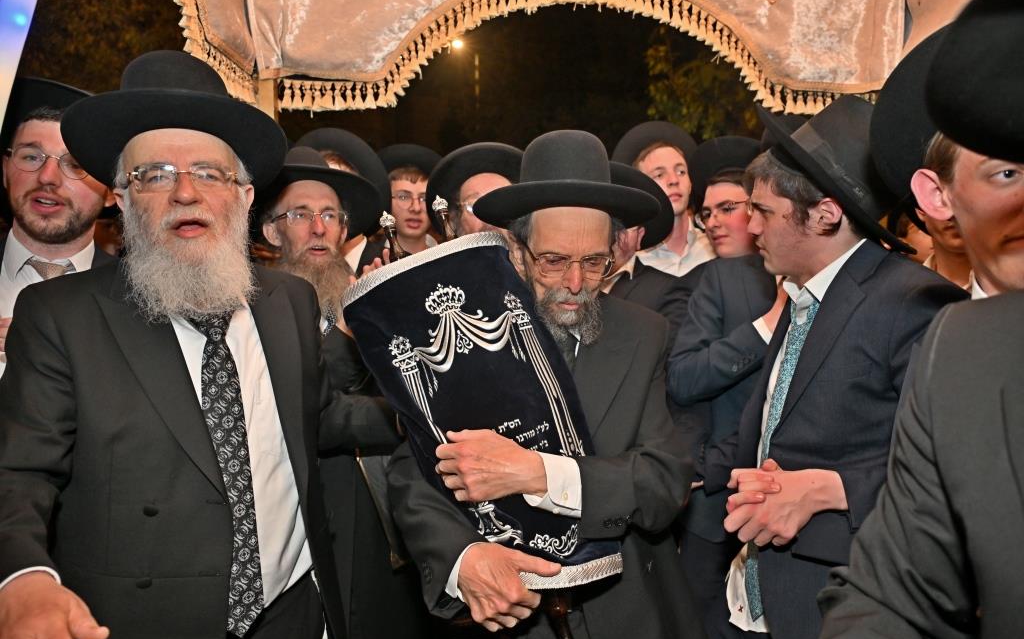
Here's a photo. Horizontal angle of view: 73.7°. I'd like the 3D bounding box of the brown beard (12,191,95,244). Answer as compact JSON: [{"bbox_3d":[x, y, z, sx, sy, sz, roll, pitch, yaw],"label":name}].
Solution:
[{"bbox_3d":[-0.806,-0.179,1.200,0.130,0.095,0.100,-2,5,-24],"label":"brown beard"}]

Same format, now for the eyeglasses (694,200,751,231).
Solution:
[{"bbox_3d":[0.540,-0.259,1.702,0.135,0.045,0.140,1,-7,-44],"label":"eyeglasses"}]

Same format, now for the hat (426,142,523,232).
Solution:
[{"bbox_3d":[-0.067,-0.350,1.845,0.325,0.355,0.130,0,46,-6],"label":"hat"}]

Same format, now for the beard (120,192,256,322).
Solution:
[{"bbox_3d":[-0.457,-0.088,0.965,0.175,0.175,0.130,-2,2,-26],"label":"beard"}]

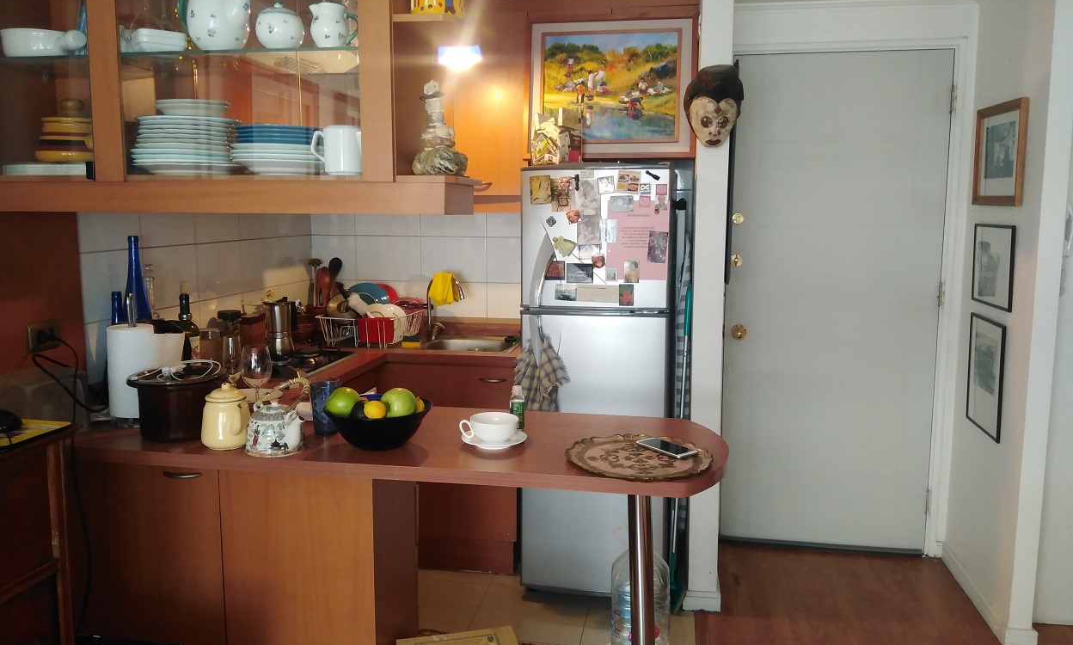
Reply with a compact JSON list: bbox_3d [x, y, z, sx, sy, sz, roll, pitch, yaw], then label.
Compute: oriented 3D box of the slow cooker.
[{"bbox_3d":[-0.877,0.191,1.977,0.222,0.165,0.222,1,8,11],"label":"slow cooker"}]

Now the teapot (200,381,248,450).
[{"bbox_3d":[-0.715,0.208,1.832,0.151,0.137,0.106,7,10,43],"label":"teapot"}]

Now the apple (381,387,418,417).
[{"bbox_3d":[-0.318,0.191,1.860,0.082,0.078,0.082,1,8,11],"label":"apple"}]

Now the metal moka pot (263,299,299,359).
[{"bbox_3d":[-0.900,0.020,2.820,0.101,0.202,0.136,7,10,44],"label":"metal moka pot"}]

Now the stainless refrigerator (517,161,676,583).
[{"bbox_3d":[0.259,0.202,3.159,0.520,1.550,0.626,1,7,11],"label":"stainless refrigerator"}]

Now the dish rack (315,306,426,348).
[{"bbox_3d":[-0.679,0.018,3.373,0.338,0.126,0.374,1,7,11],"label":"dish rack"}]

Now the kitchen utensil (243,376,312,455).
[{"bbox_3d":[-0.575,0.203,1.776,0.151,0.162,0.131,5,9,33],"label":"kitchen utensil"}]

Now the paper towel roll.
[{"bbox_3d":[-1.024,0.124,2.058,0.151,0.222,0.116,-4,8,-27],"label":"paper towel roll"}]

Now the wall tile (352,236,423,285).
[{"bbox_3d":[-0.665,-0.287,3.628,0.304,0.200,0.010,1,8,11],"label":"wall tile"}]

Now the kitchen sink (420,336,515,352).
[{"bbox_3d":[-0.257,0.157,3.288,0.385,0.150,0.365,1,8,11],"label":"kitchen sink"}]

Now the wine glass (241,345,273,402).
[{"bbox_3d":[-0.755,0.149,2.175,0.079,0.170,0.079,1,7,11],"label":"wine glass"}]

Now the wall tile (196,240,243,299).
[{"bbox_3d":[-1.173,-0.195,2.981,0.010,0.200,0.292,1,8,11],"label":"wall tile"}]

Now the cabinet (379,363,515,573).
[{"bbox_3d":[-0.275,0.539,3.390,0.505,0.843,0.576,1,7,11],"label":"cabinet"}]

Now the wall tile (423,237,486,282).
[{"bbox_3d":[-0.366,-0.279,3.569,0.302,0.200,0.010,1,8,11],"label":"wall tile"}]

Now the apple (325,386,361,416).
[{"bbox_3d":[-0.449,0.189,1.875,0.079,0.075,0.079,1,8,11],"label":"apple"}]

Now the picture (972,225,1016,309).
[{"bbox_3d":[1.585,-0.198,2.806,0.022,0.281,0.379,1,7,11],"label":"picture"}]

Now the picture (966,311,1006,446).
[{"bbox_3d":[1.590,0.184,2.855,0.020,0.393,0.330,1,8,11],"label":"picture"}]

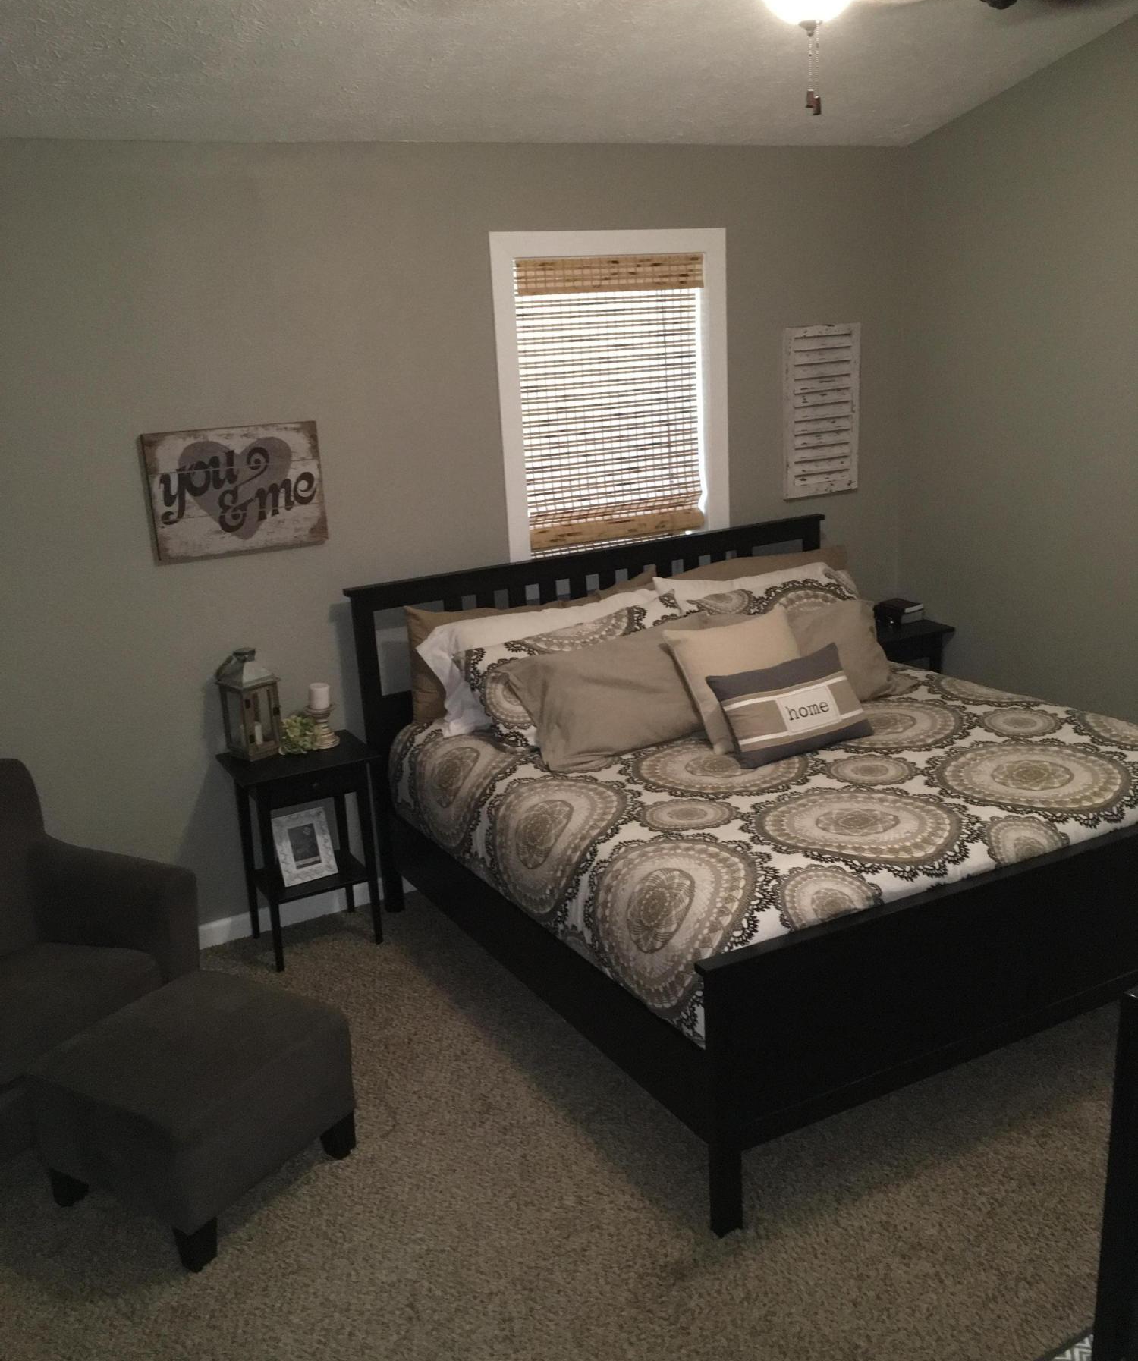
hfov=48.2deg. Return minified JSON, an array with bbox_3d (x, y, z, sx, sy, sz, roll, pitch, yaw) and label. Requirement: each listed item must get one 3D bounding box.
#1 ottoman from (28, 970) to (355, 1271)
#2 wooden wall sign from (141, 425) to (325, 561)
[{"bbox_3d":[-0.914,1.070,3.167,0.510,0.404,0.542,8,19,33],"label":"ottoman"},{"bbox_3d":[-1.082,-0.624,4.146,0.561,0.397,0.030,-12,18,-28],"label":"wooden wall sign"}]

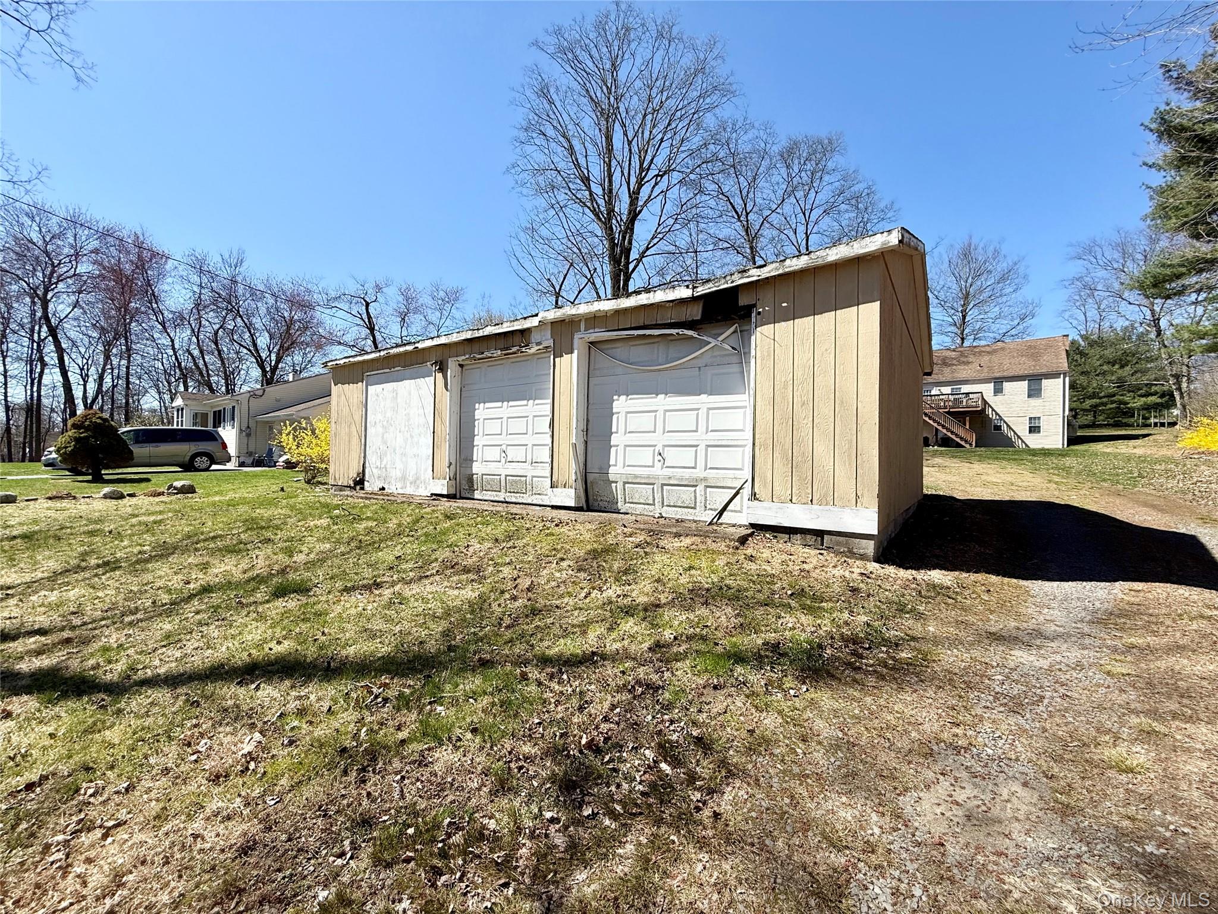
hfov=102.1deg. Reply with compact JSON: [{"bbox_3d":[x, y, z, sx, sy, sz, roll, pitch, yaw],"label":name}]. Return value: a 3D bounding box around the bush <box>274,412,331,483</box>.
[{"bbox_3d":[-8.283,-0.220,13.900,2.200,2.000,2.000,0,0,36],"label":"bush"}]

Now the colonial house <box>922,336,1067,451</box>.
[{"bbox_3d":[28.244,-4.600,40.438,13.000,8.400,9.300,0,0,38],"label":"colonial house"}]

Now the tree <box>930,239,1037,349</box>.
[{"bbox_3d":[36.556,-11.200,50.000,13.000,21.500,13.000,0,0,36],"label":"tree"}]

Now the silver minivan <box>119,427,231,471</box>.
[{"bbox_3d":[-17.600,-0.290,18.650,5.140,1.750,2.000,1,0,-42],"label":"silver minivan"}]

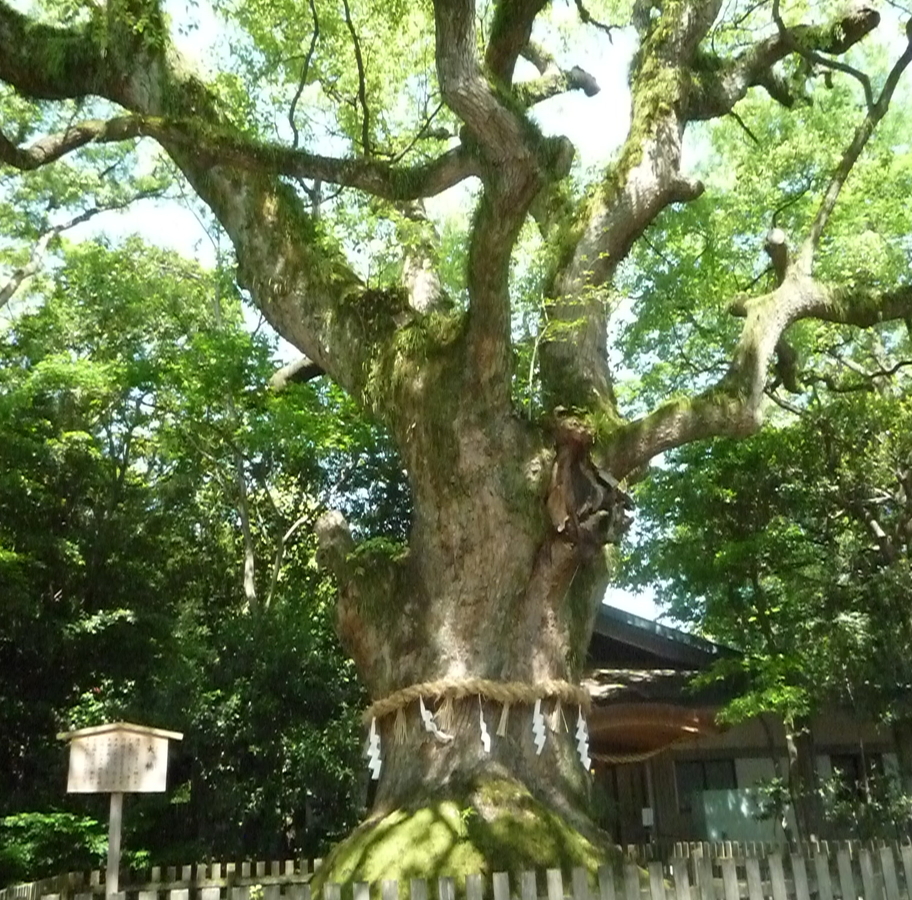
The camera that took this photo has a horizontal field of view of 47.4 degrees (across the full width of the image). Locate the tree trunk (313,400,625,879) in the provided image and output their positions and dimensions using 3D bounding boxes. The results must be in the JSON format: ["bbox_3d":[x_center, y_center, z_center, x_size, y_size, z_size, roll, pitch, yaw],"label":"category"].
[{"bbox_3d":[0.157,1.981,11.289,3.150,4.900,2.800,-2,-18,0],"label":"tree trunk"}]

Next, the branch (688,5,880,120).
[{"bbox_3d":[4.438,-5.235,14.049,2.400,1.450,1.000,-2,-18,0],"label":"branch"}]

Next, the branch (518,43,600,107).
[{"bbox_3d":[1.325,-4.852,13.440,1.050,0.750,0.550,-2,-18,0],"label":"branch"}]

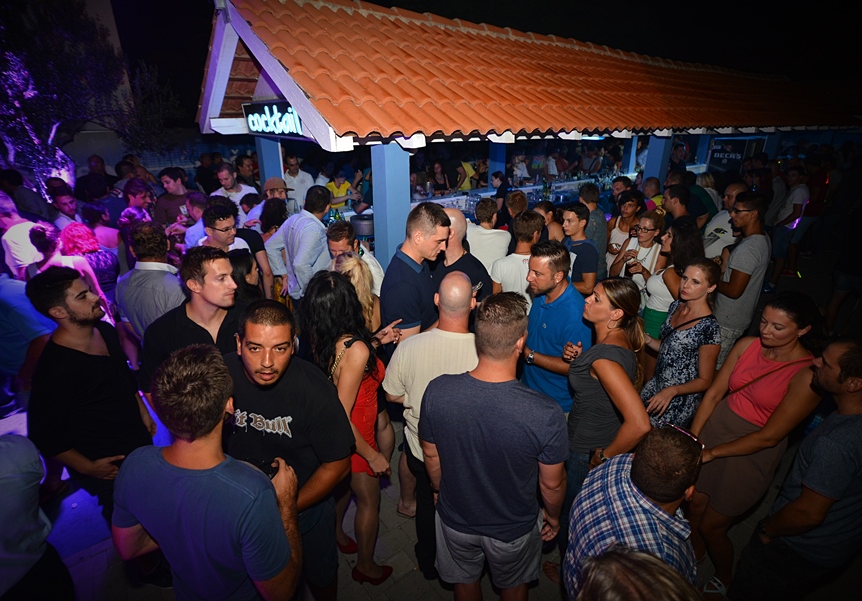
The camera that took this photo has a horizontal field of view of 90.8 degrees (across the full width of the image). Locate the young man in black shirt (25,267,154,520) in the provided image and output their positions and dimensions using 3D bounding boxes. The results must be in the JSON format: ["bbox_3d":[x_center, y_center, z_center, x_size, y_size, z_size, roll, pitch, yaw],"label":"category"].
[{"bbox_3d":[-1.440,0.660,1.964,0.420,1.750,0.550,0,23,0],"label":"young man in black shirt"}]

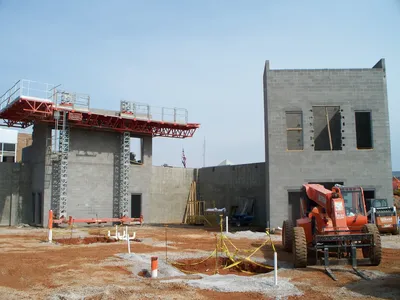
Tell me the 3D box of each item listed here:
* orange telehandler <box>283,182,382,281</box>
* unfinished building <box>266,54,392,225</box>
[{"bbox_3d":[4.402,2.494,14.516,2.460,2.600,7.000,-1,-6,6],"label":"orange telehandler"},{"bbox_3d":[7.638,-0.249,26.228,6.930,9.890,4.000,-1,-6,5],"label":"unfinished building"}]

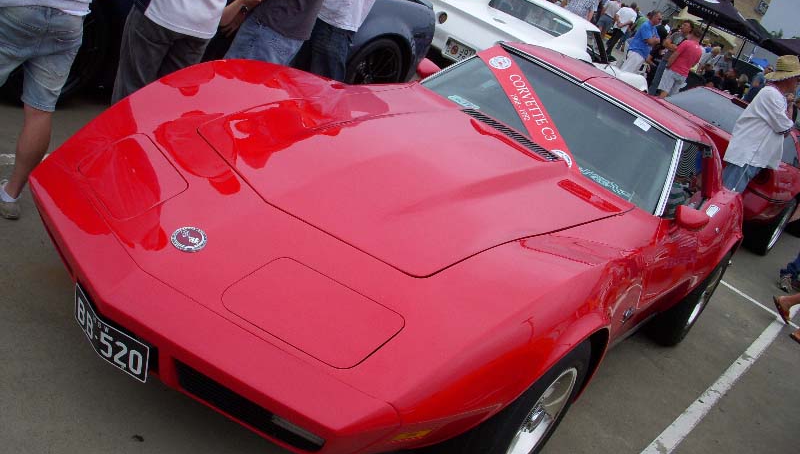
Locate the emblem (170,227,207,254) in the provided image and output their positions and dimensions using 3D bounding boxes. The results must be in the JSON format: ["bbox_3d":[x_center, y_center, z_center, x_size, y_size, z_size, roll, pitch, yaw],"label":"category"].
[{"bbox_3d":[-0.560,0.035,2.325,0.095,0.012,0.095,32,41,25],"label":"emblem"}]

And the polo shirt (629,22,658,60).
[{"bbox_3d":[4.083,-3.128,14.728,0.370,0.660,0.500,34,21,28],"label":"polo shirt"}]

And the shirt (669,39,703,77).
[{"bbox_3d":[4.661,-2.746,14.312,0.510,0.660,0.330,14,21,-26],"label":"shirt"}]

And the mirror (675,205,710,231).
[{"bbox_3d":[1.266,-0.037,3.800,0.160,0.095,0.115,32,20,25],"label":"mirror"}]

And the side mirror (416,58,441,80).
[{"bbox_3d":[0.167,-0.791,4.450,0.160,0.095,0.115,32,20,25],"label":"side mirror"}]

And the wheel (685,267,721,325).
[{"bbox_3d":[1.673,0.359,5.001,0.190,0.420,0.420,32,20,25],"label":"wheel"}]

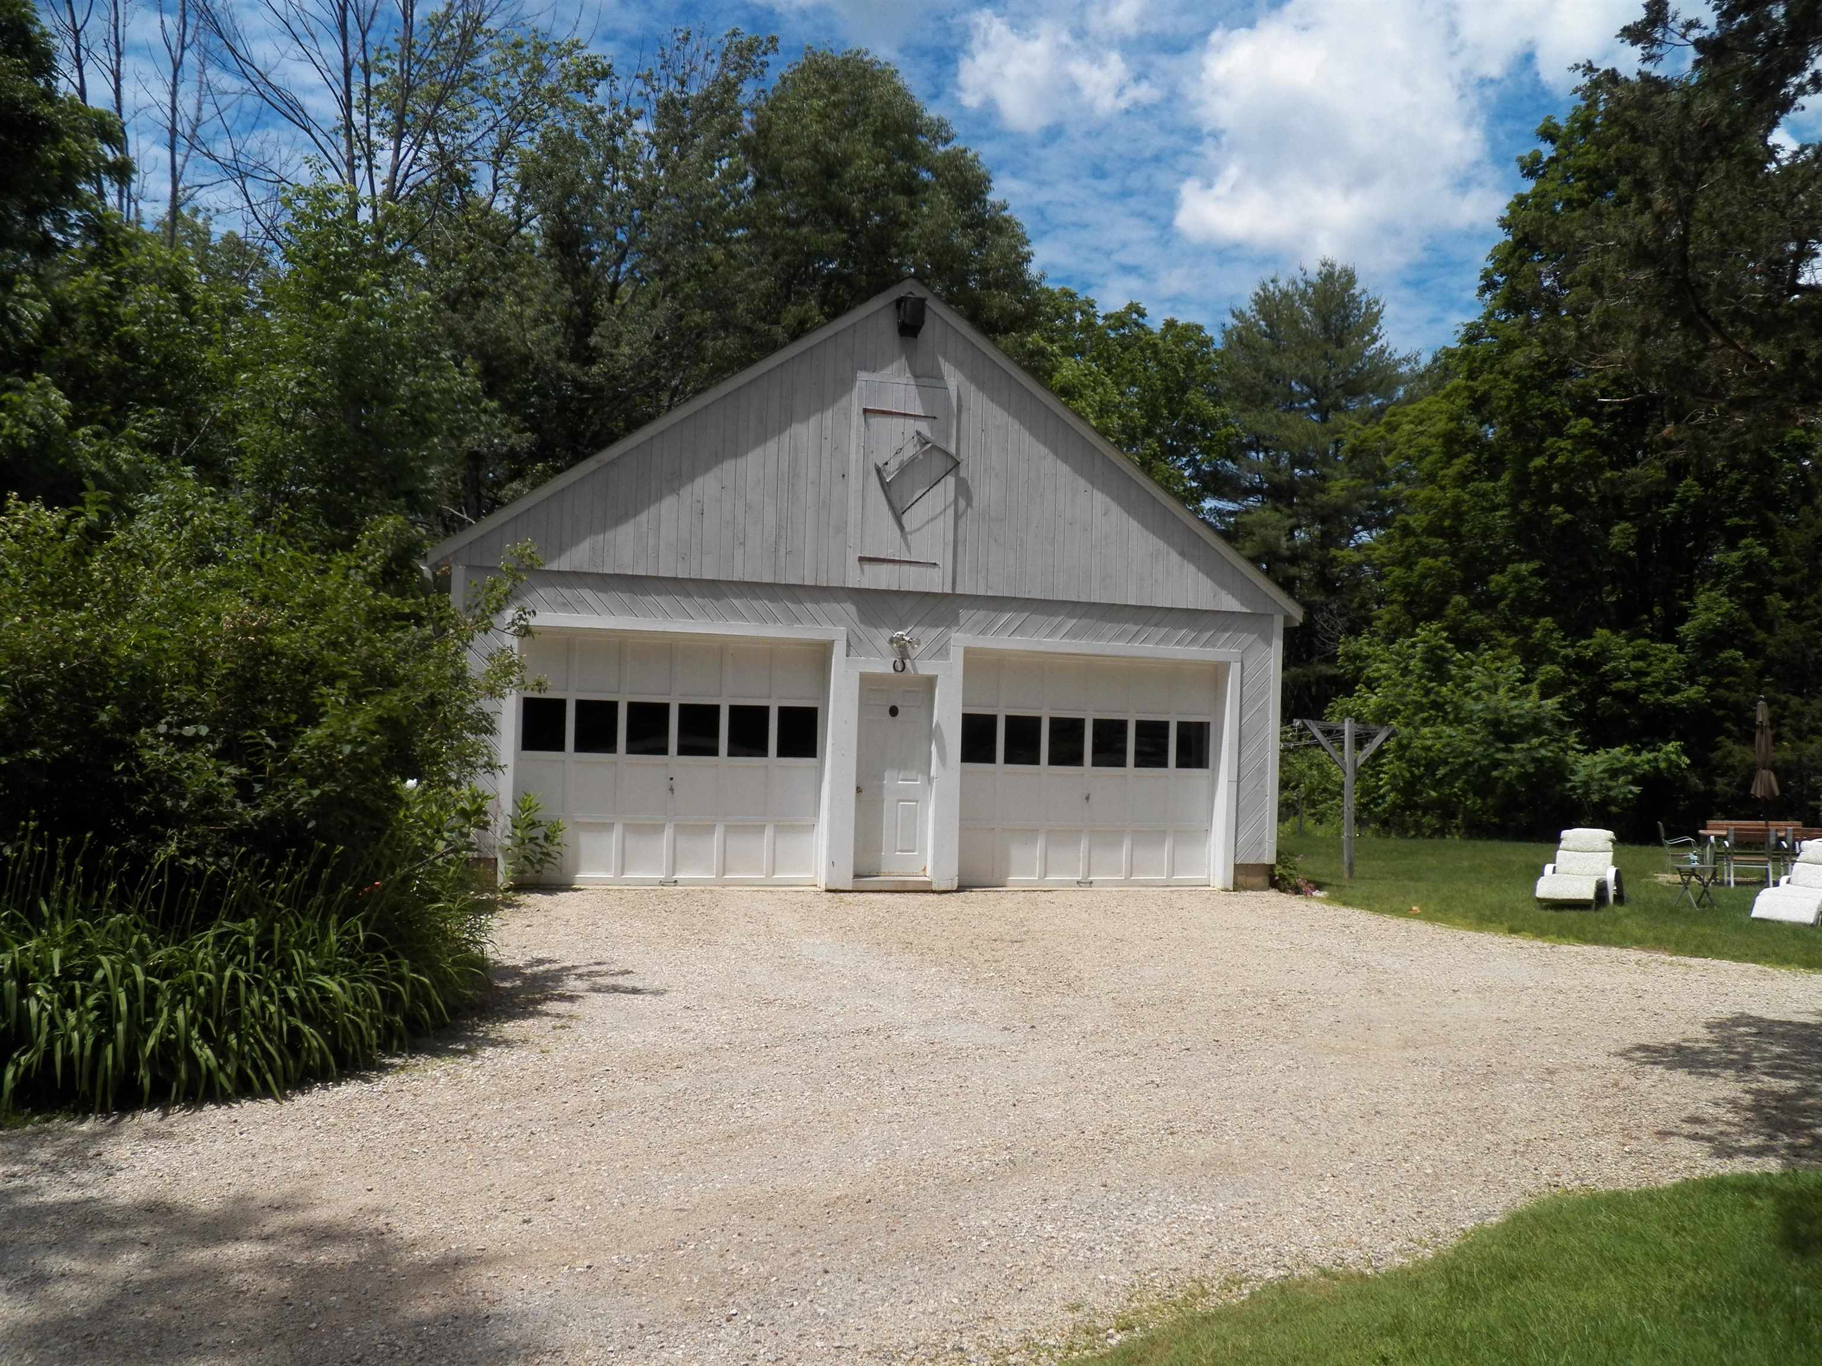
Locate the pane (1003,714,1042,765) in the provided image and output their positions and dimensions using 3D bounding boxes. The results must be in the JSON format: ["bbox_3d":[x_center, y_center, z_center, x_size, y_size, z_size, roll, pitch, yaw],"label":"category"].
[{"bbox_3d":[1.168,0.602,15.288,0.404,0.511,0.030,2,-2,-16],"label":"pane"}]

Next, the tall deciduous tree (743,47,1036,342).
[{"bbox_3d":[-0.801,-5.525,31.150,7.500,16.020,7.500,2,-2,-2],"label":"tall deciduous tree"}]

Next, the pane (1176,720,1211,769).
[{"bbox_3d":[3.035,0.673,15.838,0.404,0.511,0.030,2,-2,-16],"label":"pane"}]

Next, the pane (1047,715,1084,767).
[{"bbox_3d":[1.637,0.622,15.426,0.404,0.511,0.030,2,-2,-16],"label":"pane"}]

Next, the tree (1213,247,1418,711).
[{"bbox_3d":[9.747,-3.711,35.855,5.800,13.370,5.800,2,-2,15],"label":"tree"}]

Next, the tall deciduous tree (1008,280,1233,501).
[{"bbox_3d":[4.109,-2.862,30.835,6.300,11.020,6.300,2,-2,7],"label":"tall deciduous tree"}]

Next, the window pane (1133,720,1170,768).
[{"bbox_3d":[2.575,0.656,15.702,0.404,0.511,0.030,2,-2,-16],"label":"window pane"}]

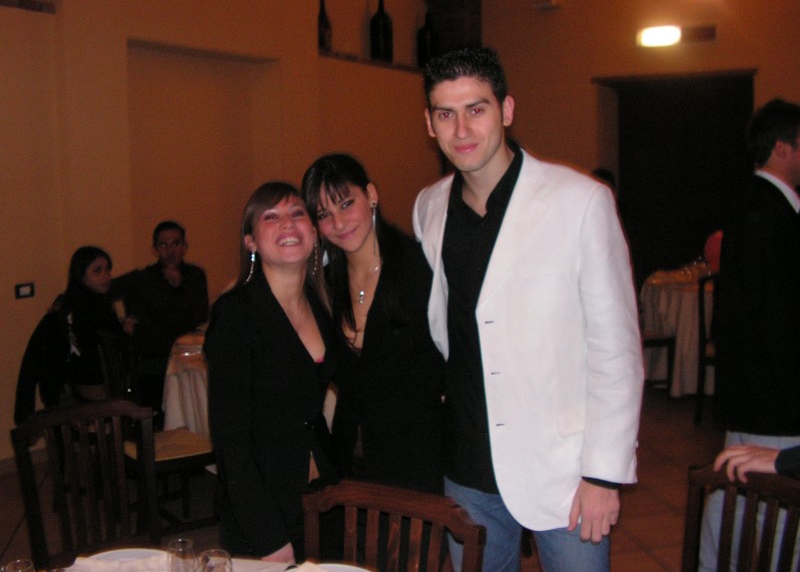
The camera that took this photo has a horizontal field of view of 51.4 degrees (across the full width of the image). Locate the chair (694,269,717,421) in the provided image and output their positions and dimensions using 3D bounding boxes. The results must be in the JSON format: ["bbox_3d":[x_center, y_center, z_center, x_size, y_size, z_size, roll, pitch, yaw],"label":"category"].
[{"bbox_3d":[2.261,0.431,5.556,0.430,0.970,0.500,5,9,28],"label":"chair"}]

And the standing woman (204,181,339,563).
[{"bbox_3d":[-0.292,0.564,1.957,0.440,1.590,0.320,-2,9,-23],"label":"standing woman"}]

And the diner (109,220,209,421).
[{"bbox_3d":[-1.268,0.331,4.492,0.560,1.310,0.600,-2,8,-20],"label":"diner"}]

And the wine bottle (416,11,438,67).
[{"bbox_3d":[0.220,-1.887,6.420,0.140,0.430,0.140,8,11,42],"label":"wine bottle"}]

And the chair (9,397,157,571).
[{"bbox_3d":[-0.669,0.856,2.050,0.430,0.970,0.500,-5,10,-39],"label":"chair"}]

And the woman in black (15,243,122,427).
[{"bbox_3d":[-1.540,0.418,4.152,0.680,1.220,0.500,3,8,10],"label":"woman in black"}]

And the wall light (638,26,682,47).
[{"bbox_3d":[1.777,-1.702,5.674,0.300,0.125,0.080,8,11,42],"label":"wall light"}]

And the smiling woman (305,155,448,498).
[{"bbox_3d":[-0.052,0.536,1.943,0.440,1.660,0.310,4,9,22],"label":"smiling woman"}]

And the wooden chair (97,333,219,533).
[{"bbox_3d":[-0.945,0.665,3.448,0.500,0.950,0.430,-5,10,-37],"label":"wooden chair"}]

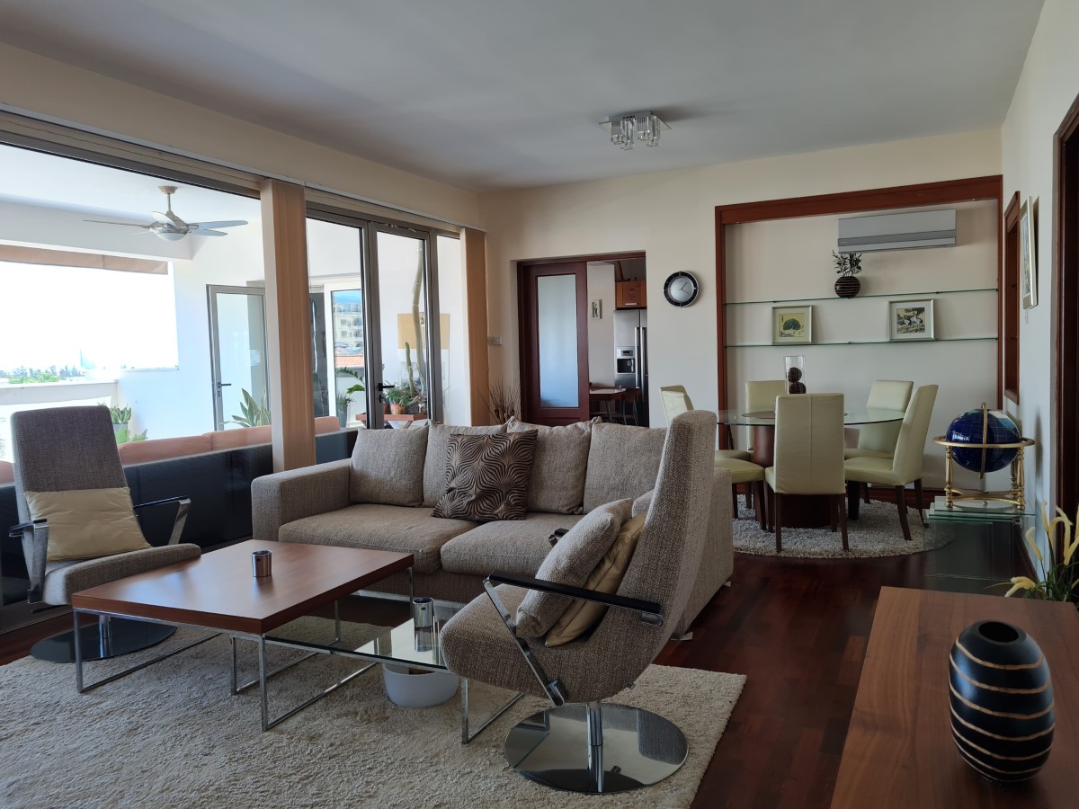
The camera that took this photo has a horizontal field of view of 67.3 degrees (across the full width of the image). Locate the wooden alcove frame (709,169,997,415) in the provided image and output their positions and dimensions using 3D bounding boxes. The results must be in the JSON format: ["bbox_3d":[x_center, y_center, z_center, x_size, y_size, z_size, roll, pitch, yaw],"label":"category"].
[{"bbox_3d":[2.552,-0.466,6.650,2.147,2.490,0.180,0,4,25],"label":"wooden alcove frame"}]

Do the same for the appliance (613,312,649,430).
[{"bbox_3d":[1.564,-0.336,10.703,0.910,1.780,0.720,0,4,25],"label":"appliance"}]

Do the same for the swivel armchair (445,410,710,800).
[{"bbox_3d":[0.141,0.555,2.545,0.791,1.073,0.641,0,4,20],"label":"swivel armchair"}]

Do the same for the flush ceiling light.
[{"bbox_3d":[0.645,-1.815,5.419,0.382,0.162,0.382,0,4,26],"label":"flush ceiling light"}]

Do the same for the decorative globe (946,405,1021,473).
[{"bbox_3d":[2.253,0.179,4.110,0.335,0.355,0.335,0,4,25],"label":"decorative globe"}]

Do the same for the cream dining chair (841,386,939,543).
[{"bbox_3d":[2.311,0.373,5.392,0.573,0.971,0.438,2,5,45],"label":"cream dining chair"}]

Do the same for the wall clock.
[{"bbox_3d":[1.240,-1.005,7.079,0.315,0.315,0.050,0,4,25],"label":"wall clock"}]

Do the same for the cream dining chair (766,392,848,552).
[{"bbox_3d":[1.684,0.407,5.119,0.438,0.971,0.573,-1,3,11],"label":"cream dining chair"}]

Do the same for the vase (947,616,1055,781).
[{"bbox_3d":[0.756,0.487,1.329,0.149,0.258,0.149,0,4,25],"label":"vase"}]

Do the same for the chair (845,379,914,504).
[{"bbox_3d":[2.396,0.317,6.068,0.600,0.975,0.460,-3,4,-15],"label":"chair"}]

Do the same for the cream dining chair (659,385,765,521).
[{"bbox_3d":[1.197,0.387,5.686,0.573,0.971,0.438,-3,4,-16],"label":"cream dining chair"}]

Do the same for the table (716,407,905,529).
[{"bbox_3d":[1.827,0.457,5.867,1.510,0.755,1.510,0,4,25],"label":"table"}]

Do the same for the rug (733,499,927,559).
[{"bbox_3d":[1.869,0.838,5.821,1.980,0.036,1.980,0,4,25],"label":"rug"}]

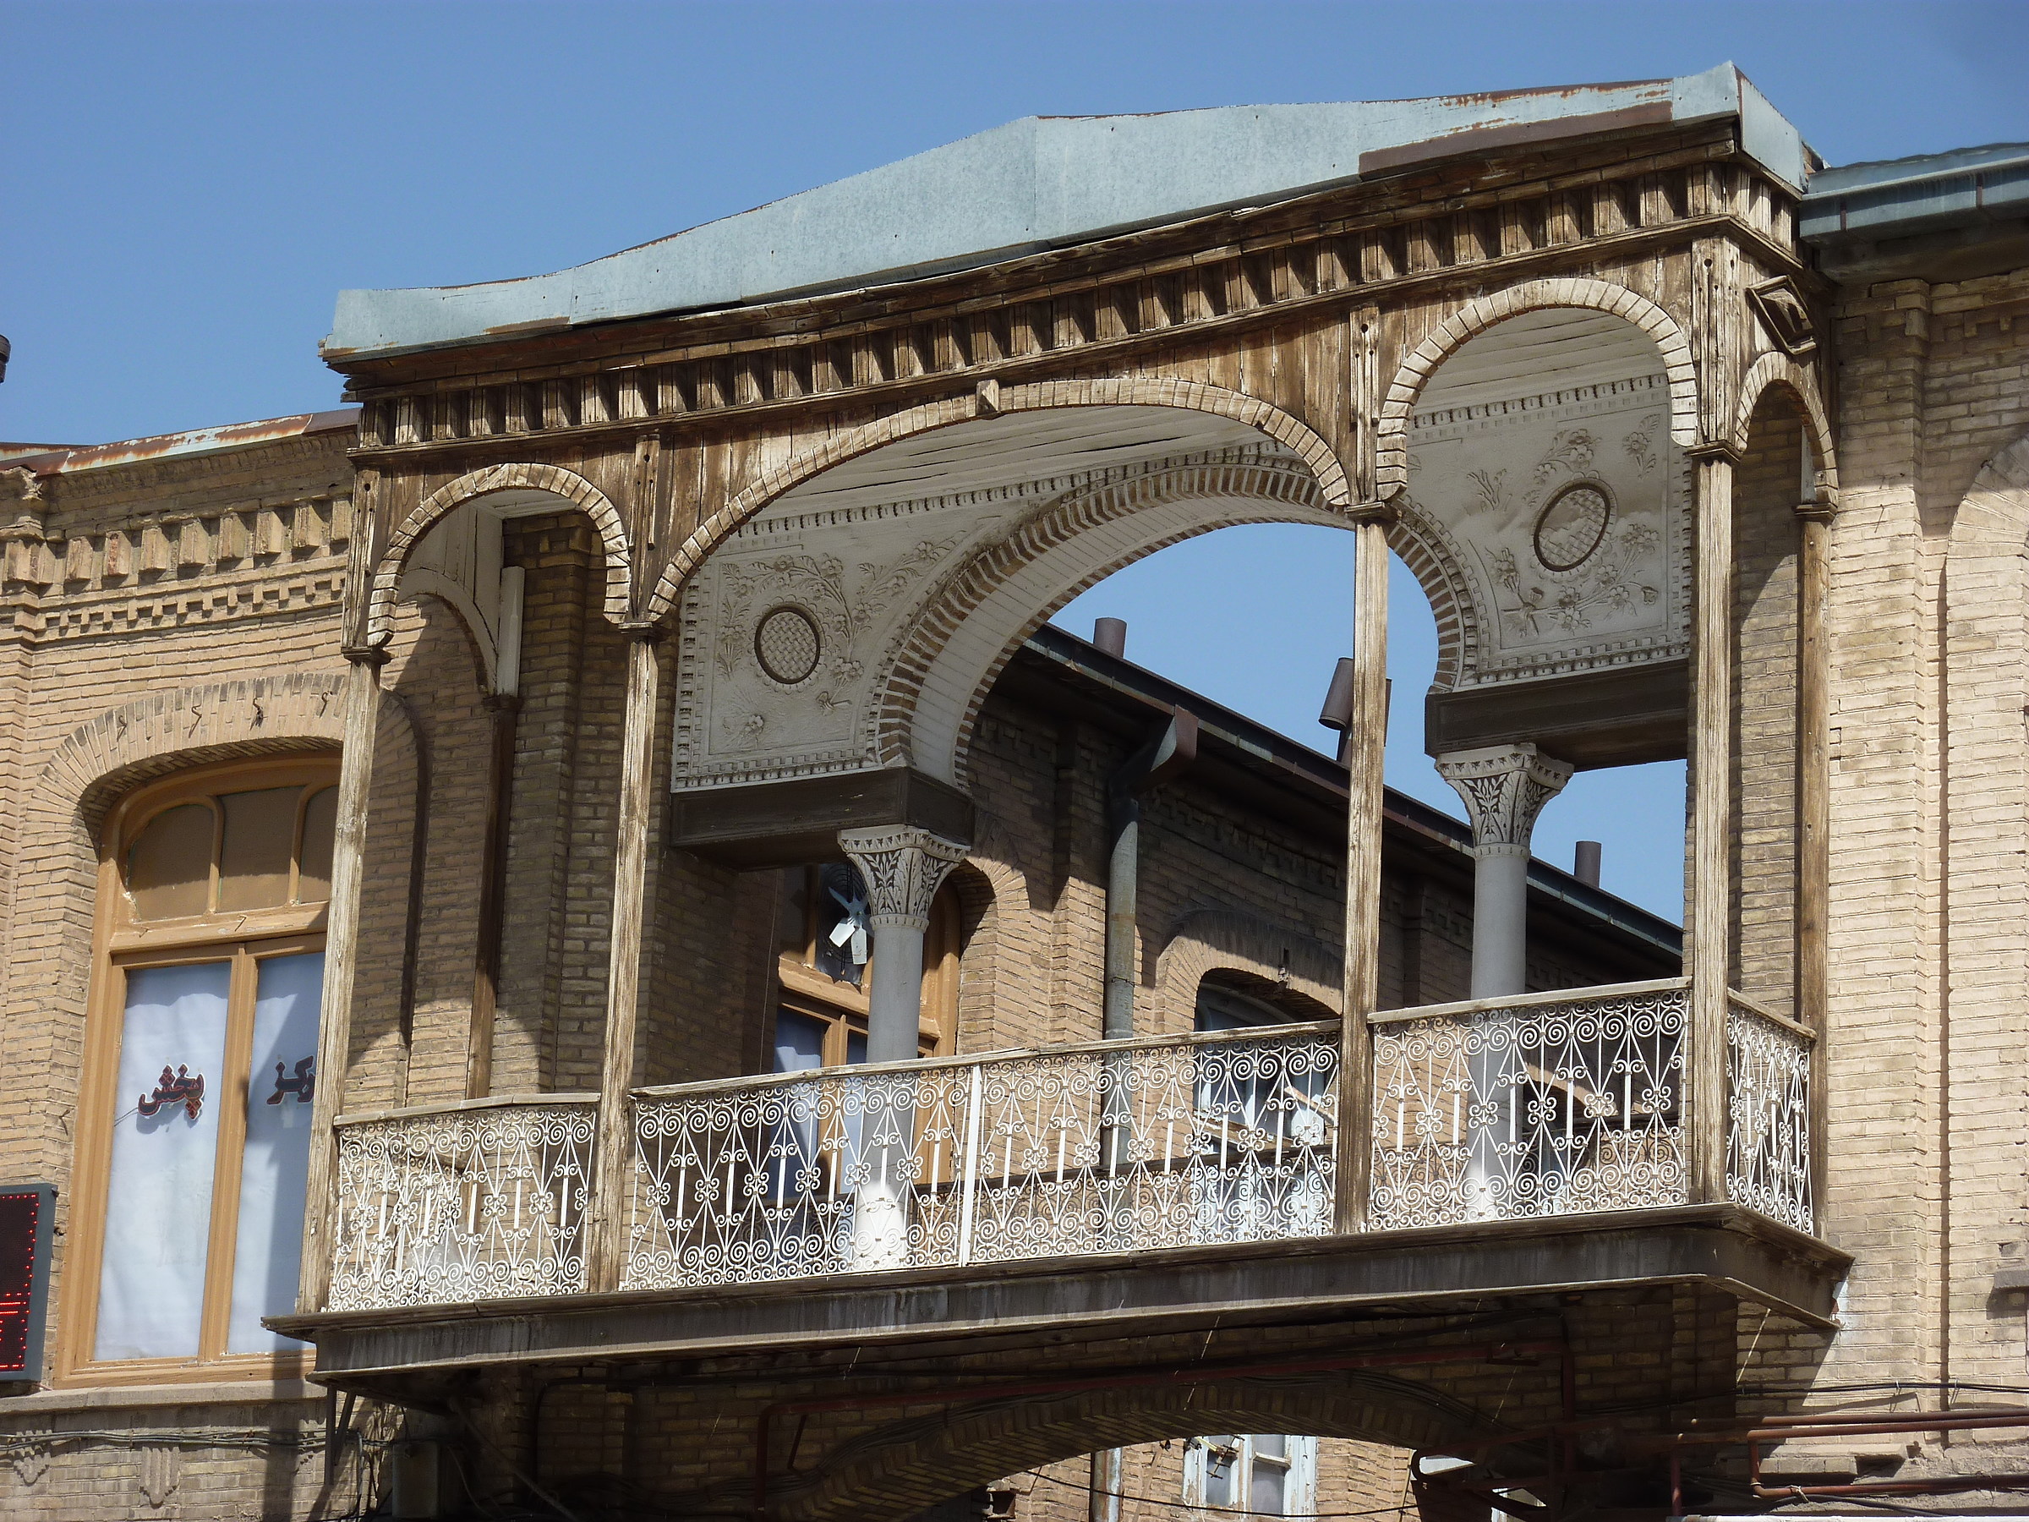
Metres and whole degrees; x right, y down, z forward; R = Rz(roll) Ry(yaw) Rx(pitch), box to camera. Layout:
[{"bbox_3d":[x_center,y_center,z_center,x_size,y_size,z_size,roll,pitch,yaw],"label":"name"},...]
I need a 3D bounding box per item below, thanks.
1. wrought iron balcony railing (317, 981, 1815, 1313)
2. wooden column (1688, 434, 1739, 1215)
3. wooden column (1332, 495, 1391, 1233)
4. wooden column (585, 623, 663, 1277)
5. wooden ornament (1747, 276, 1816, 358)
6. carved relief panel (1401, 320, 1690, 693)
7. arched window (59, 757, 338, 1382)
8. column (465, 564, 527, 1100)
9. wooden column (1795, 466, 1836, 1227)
[{"bbox_3d":[0.064,1.723,24.943,6.593,0.871,0.970,-7,-19,31],"label":"wrought iron balcony railing"},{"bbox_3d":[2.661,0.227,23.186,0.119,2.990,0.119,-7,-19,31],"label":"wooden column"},{"bbox_3d":[1.310,0.375,22.832,0.146,2.819,0.146,-7,-17,32],"label":"wooden column"},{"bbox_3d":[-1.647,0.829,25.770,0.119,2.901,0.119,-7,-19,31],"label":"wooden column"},{"bbox_3d":[2.894,-1.697,22.956,0.076,0.302,0.594,-7,-17,32],"label":"wooden ornament"},{"bbox_3d":[2.231,-0.975,25.567,1.386,1.337,0.119,-7,-19,31],"label":"carved relief panel"},{"bbox_3d":[-3.460,1.329,27.091,1.696,2.819,0.162,-7,-17,32],"label":"arched window"},{"bbox_3d":[-2.282,0.761,26.264,0.151,3.348,0.151,-7,-17,32],"label":"column"},{"bbox_3d":[3.003,0.388,22.815,0.135,2.894,0.135,-7,-17,32],"label":"wooden column"}]

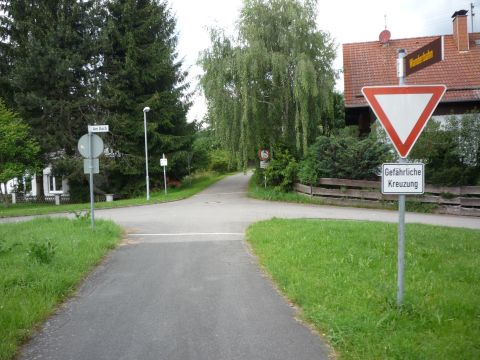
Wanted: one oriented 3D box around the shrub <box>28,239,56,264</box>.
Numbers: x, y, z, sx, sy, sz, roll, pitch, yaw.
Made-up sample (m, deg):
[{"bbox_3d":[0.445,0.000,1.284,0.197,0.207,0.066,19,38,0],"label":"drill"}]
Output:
[{"bbox_3d":[-3.027,1.096,6.800,0.430,0.410,0.410,-2,2,-22],"label":"shrub"}]

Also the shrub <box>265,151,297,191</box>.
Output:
[{"bbox_3d":[1.964,-0.402,21.000,1.600,2.000,1.600,-1,2,0],"label":"shrub"}]

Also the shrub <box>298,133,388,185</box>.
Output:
[{"bbox_3d":[4.663,-0.803,19.800,4.000,2.650,2.600,0,2,14],"label":"shrub"}]

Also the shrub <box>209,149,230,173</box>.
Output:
[{"bbox_3d":[-1.802,-1.714,39.000,1.950,2.100,1.900,-1,2,0],"label":"shrub"}]

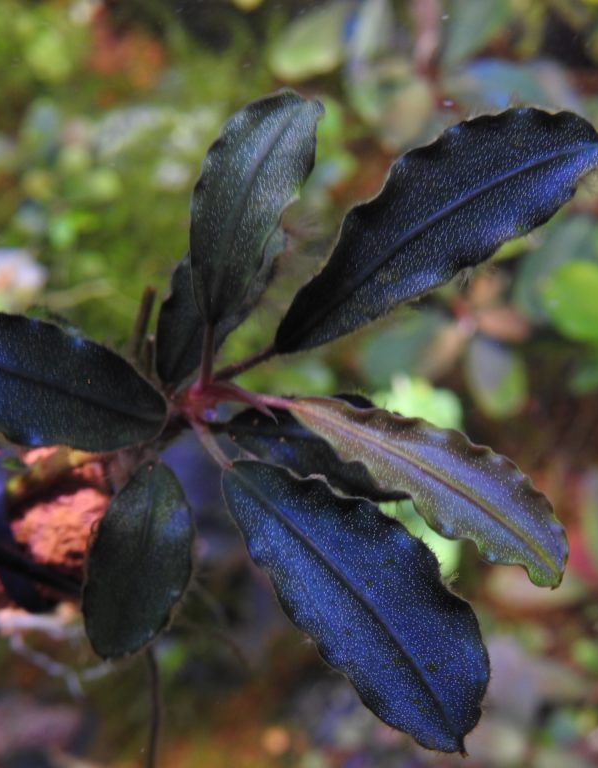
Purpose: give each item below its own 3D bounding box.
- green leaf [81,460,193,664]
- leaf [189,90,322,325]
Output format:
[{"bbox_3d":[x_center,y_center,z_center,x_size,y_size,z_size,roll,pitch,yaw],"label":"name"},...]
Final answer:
[{"bbox_3d":[-0.025,0.028,0.257,0.017,0.004,0.031,14,79,-3],"label":"green leaf"},{"bbox_3d":[-0.010,-0.028,0.250,0.016,0.038,0.007,26,16,-2],"label":"leaf"}]

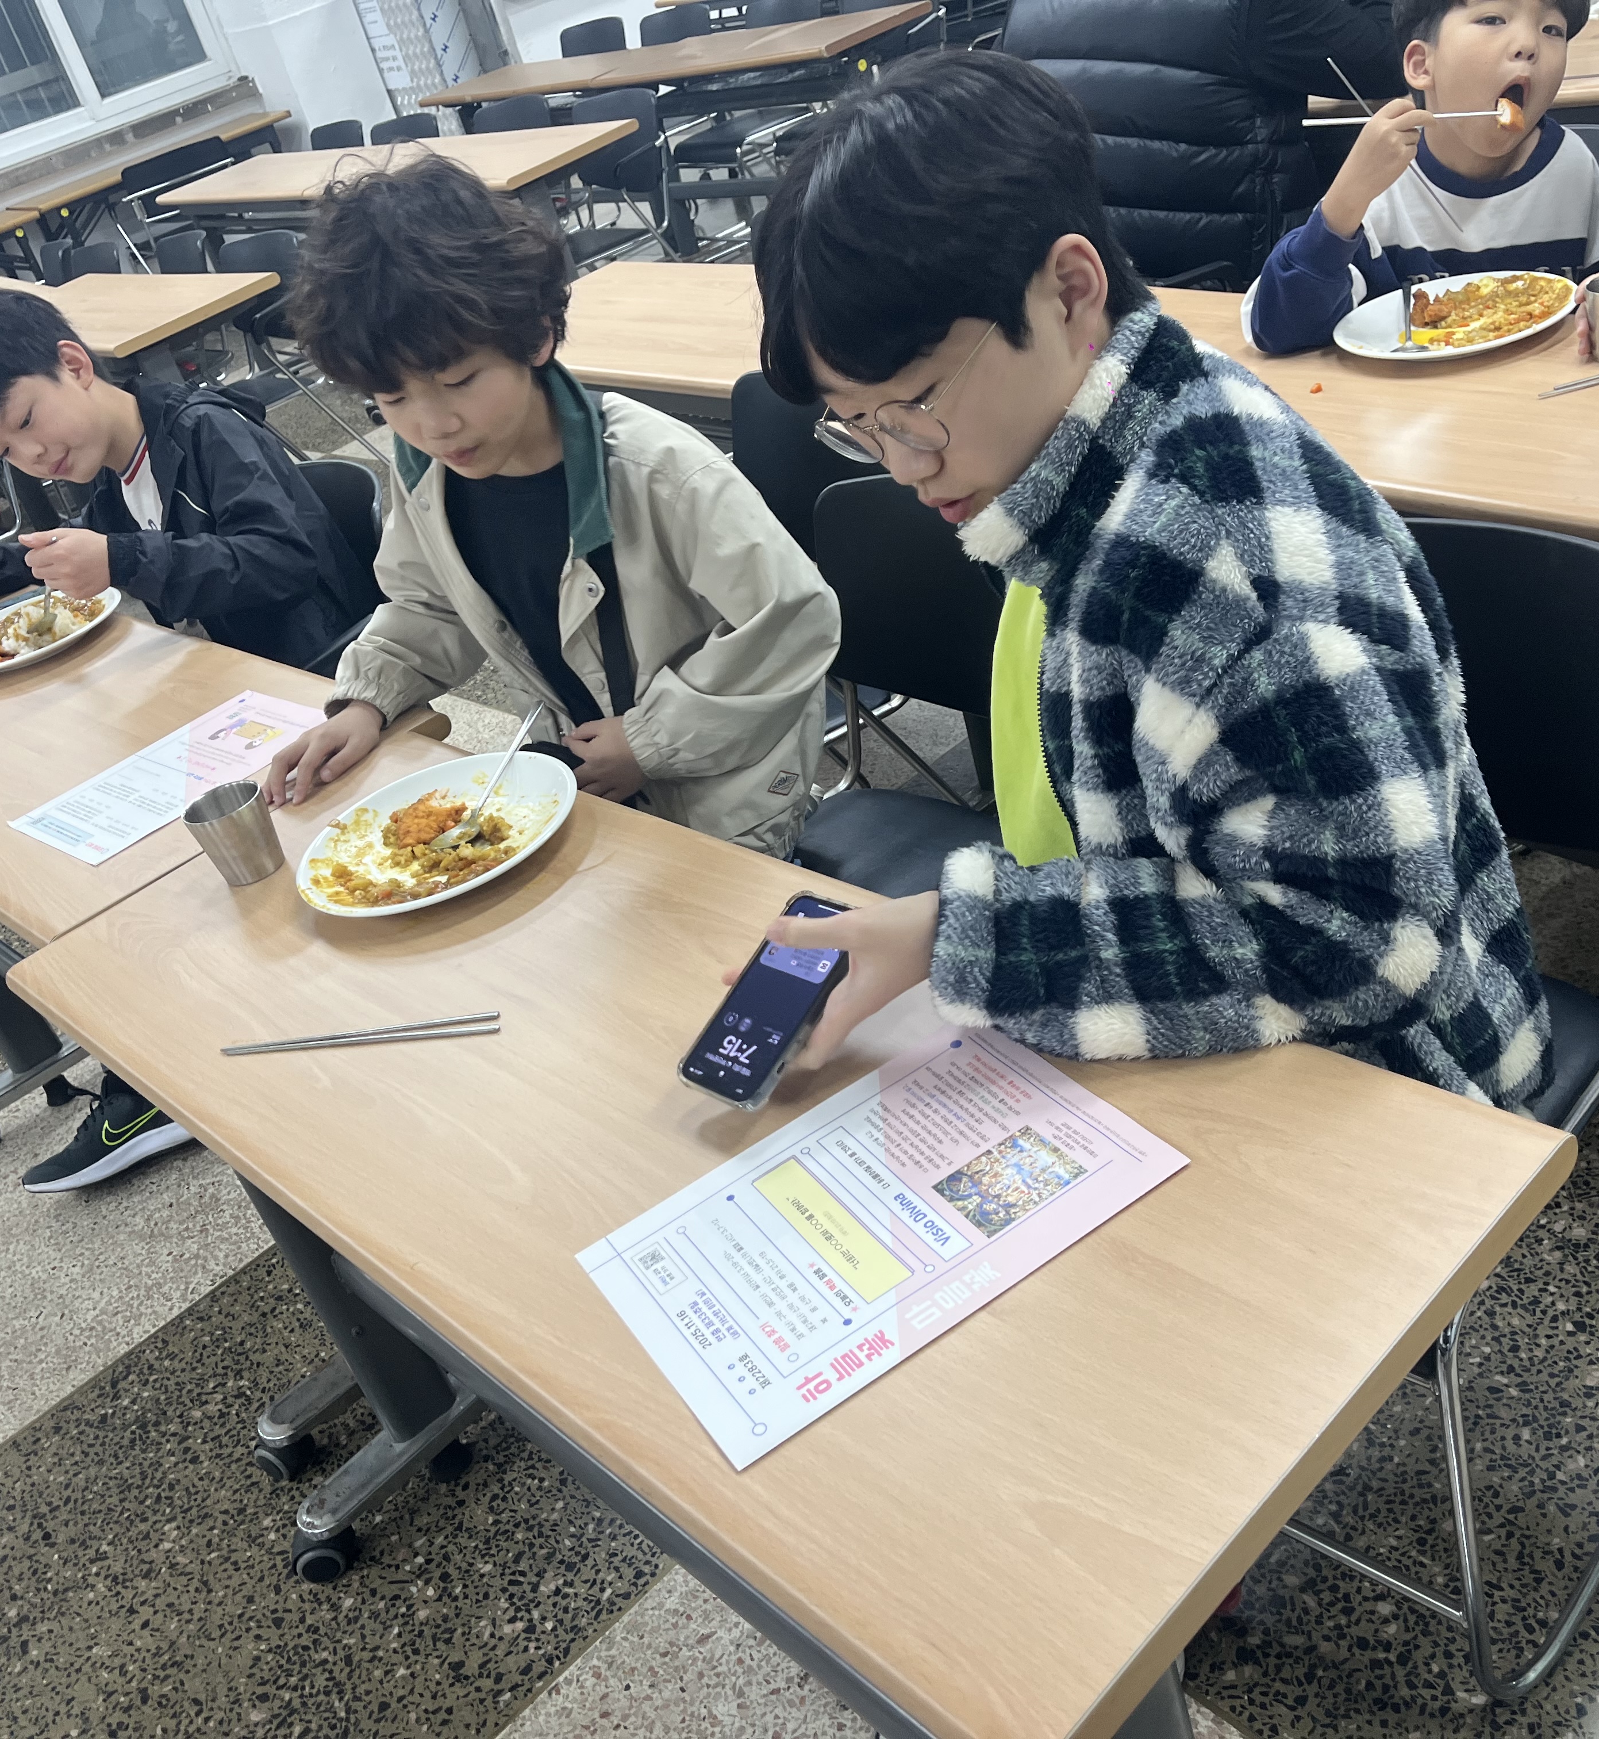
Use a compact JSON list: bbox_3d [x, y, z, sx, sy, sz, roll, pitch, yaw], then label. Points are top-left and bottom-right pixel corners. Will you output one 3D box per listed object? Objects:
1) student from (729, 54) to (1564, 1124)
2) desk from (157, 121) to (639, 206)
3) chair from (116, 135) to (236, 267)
[{"bbox_3d":[0.260,0.071,1.261,0.700,1.280,0.520,-29,33,-18],"label":"student"},{"bbox_3d":[-1.298,-1.901,5.653,0.480,0.720,2.350,-37,36,-28],"label":"desk"},{"bbox_3d":[-2.448,-2.516,7.086,0.540,0.820,0.530,-37,37,-29],"label":"chair"}]

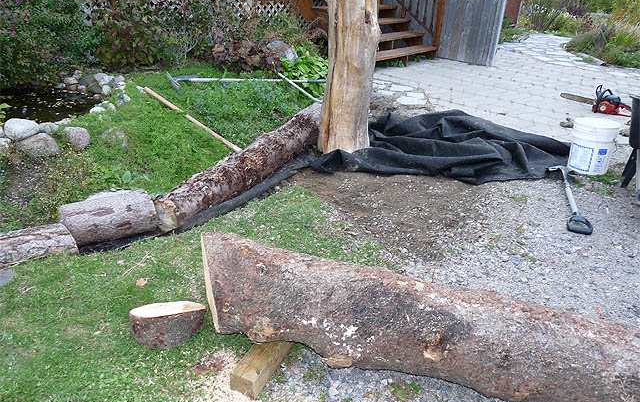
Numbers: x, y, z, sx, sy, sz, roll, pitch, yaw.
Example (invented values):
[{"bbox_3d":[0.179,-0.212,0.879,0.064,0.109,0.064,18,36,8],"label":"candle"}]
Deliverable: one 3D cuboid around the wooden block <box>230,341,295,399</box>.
[{"bbox_3d":[-0.171,0.523,1.813,0.089,0.089,0.420,13,28,21],"label":"wooden block"}]

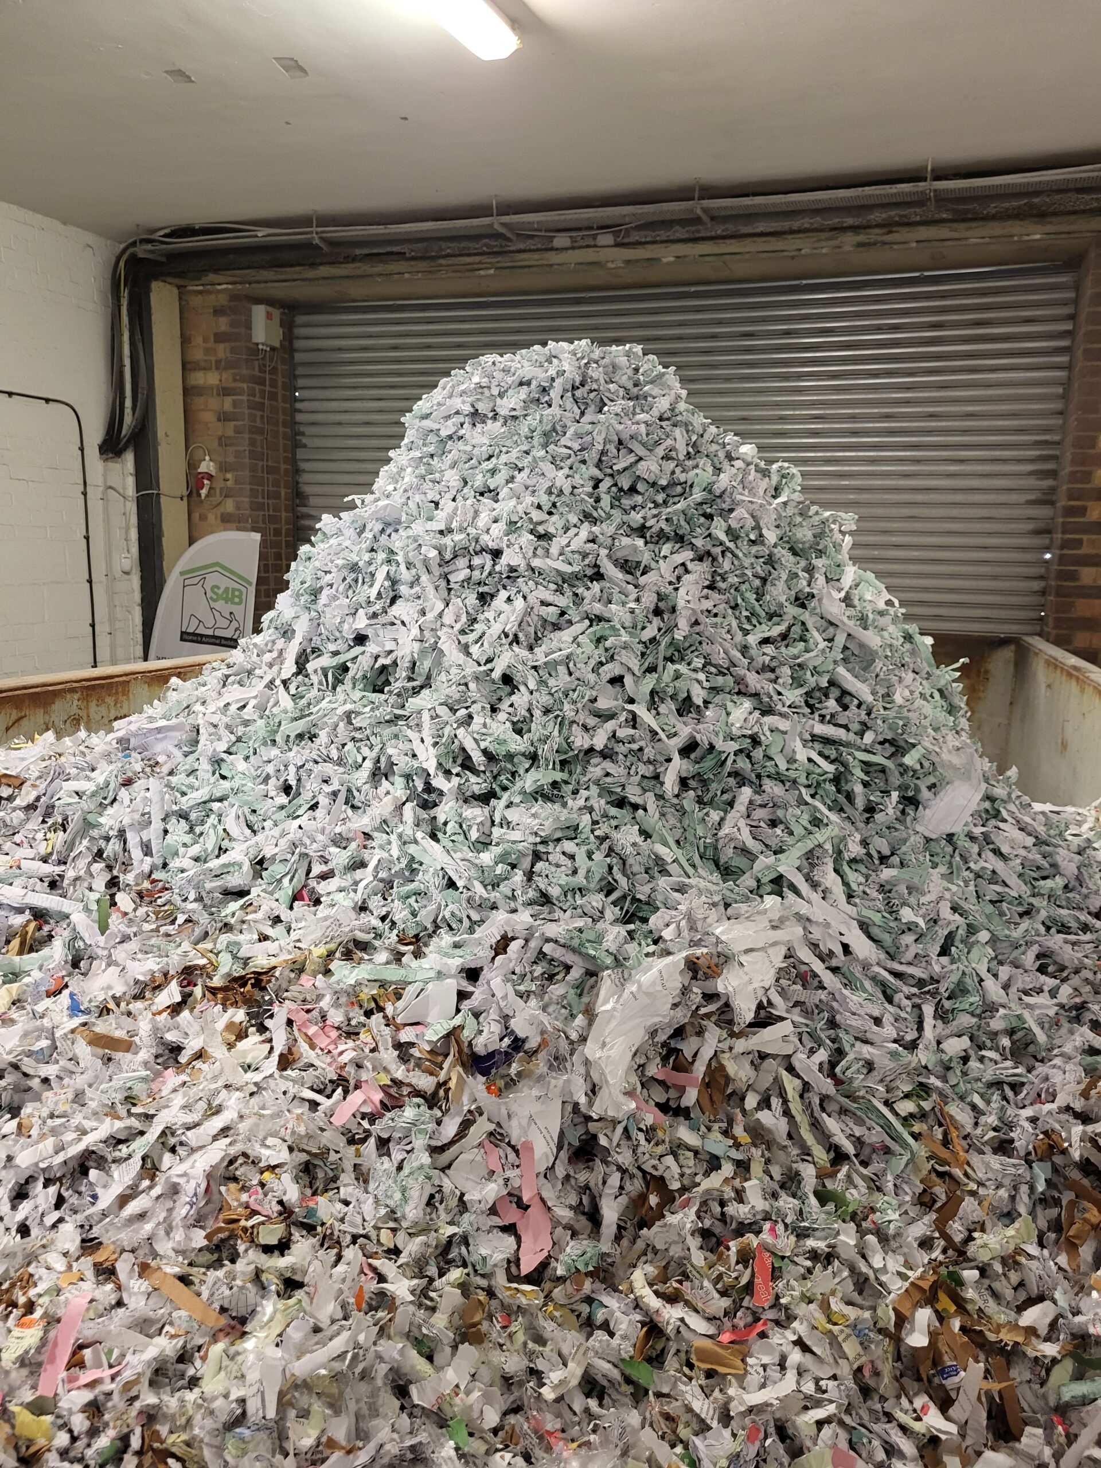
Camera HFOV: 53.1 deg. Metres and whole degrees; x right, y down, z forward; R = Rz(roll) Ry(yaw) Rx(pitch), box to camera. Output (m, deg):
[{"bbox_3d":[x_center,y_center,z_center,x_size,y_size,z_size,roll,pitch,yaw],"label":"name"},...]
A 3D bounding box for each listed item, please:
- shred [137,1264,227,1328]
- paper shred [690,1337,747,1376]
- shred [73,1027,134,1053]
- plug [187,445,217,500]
[{"bbox_3d":[-0.297,0.452,0.887,0.100,0.010,0.014,9,12,37],"label":"shred"},{"bbox_3d":[0.128,0.471,0.835,0.042,0.015,0.021,3,9,12],"label":"paper shred"},{"bbox_3d":[-0.517,0.354,1.275,0.066,0.018,0.022,3,9,12],"label":"shred"},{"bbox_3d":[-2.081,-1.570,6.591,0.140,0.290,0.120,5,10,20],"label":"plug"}]

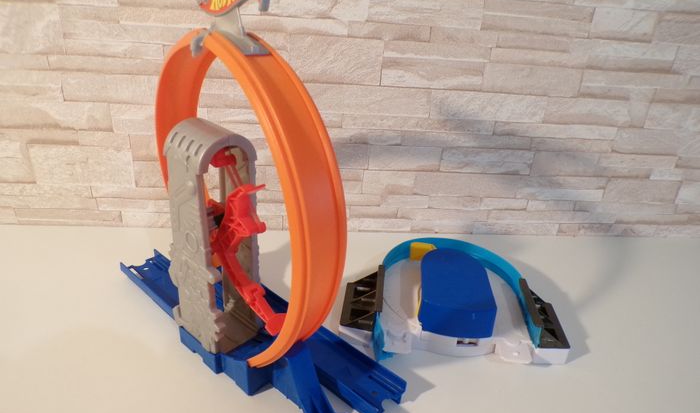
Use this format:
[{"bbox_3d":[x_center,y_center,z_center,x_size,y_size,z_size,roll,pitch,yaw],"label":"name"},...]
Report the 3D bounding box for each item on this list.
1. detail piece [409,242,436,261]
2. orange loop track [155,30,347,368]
[{"bbox_3d":[0.084,0.051,0.551,0.030,0.018,0.014,4,24,9],"label":"detail piece"},{"bbox_3d":[-0.095,-0.017,0.403,0.252,0.246,0.087,22,32,40],"label":"orange loop track"}]

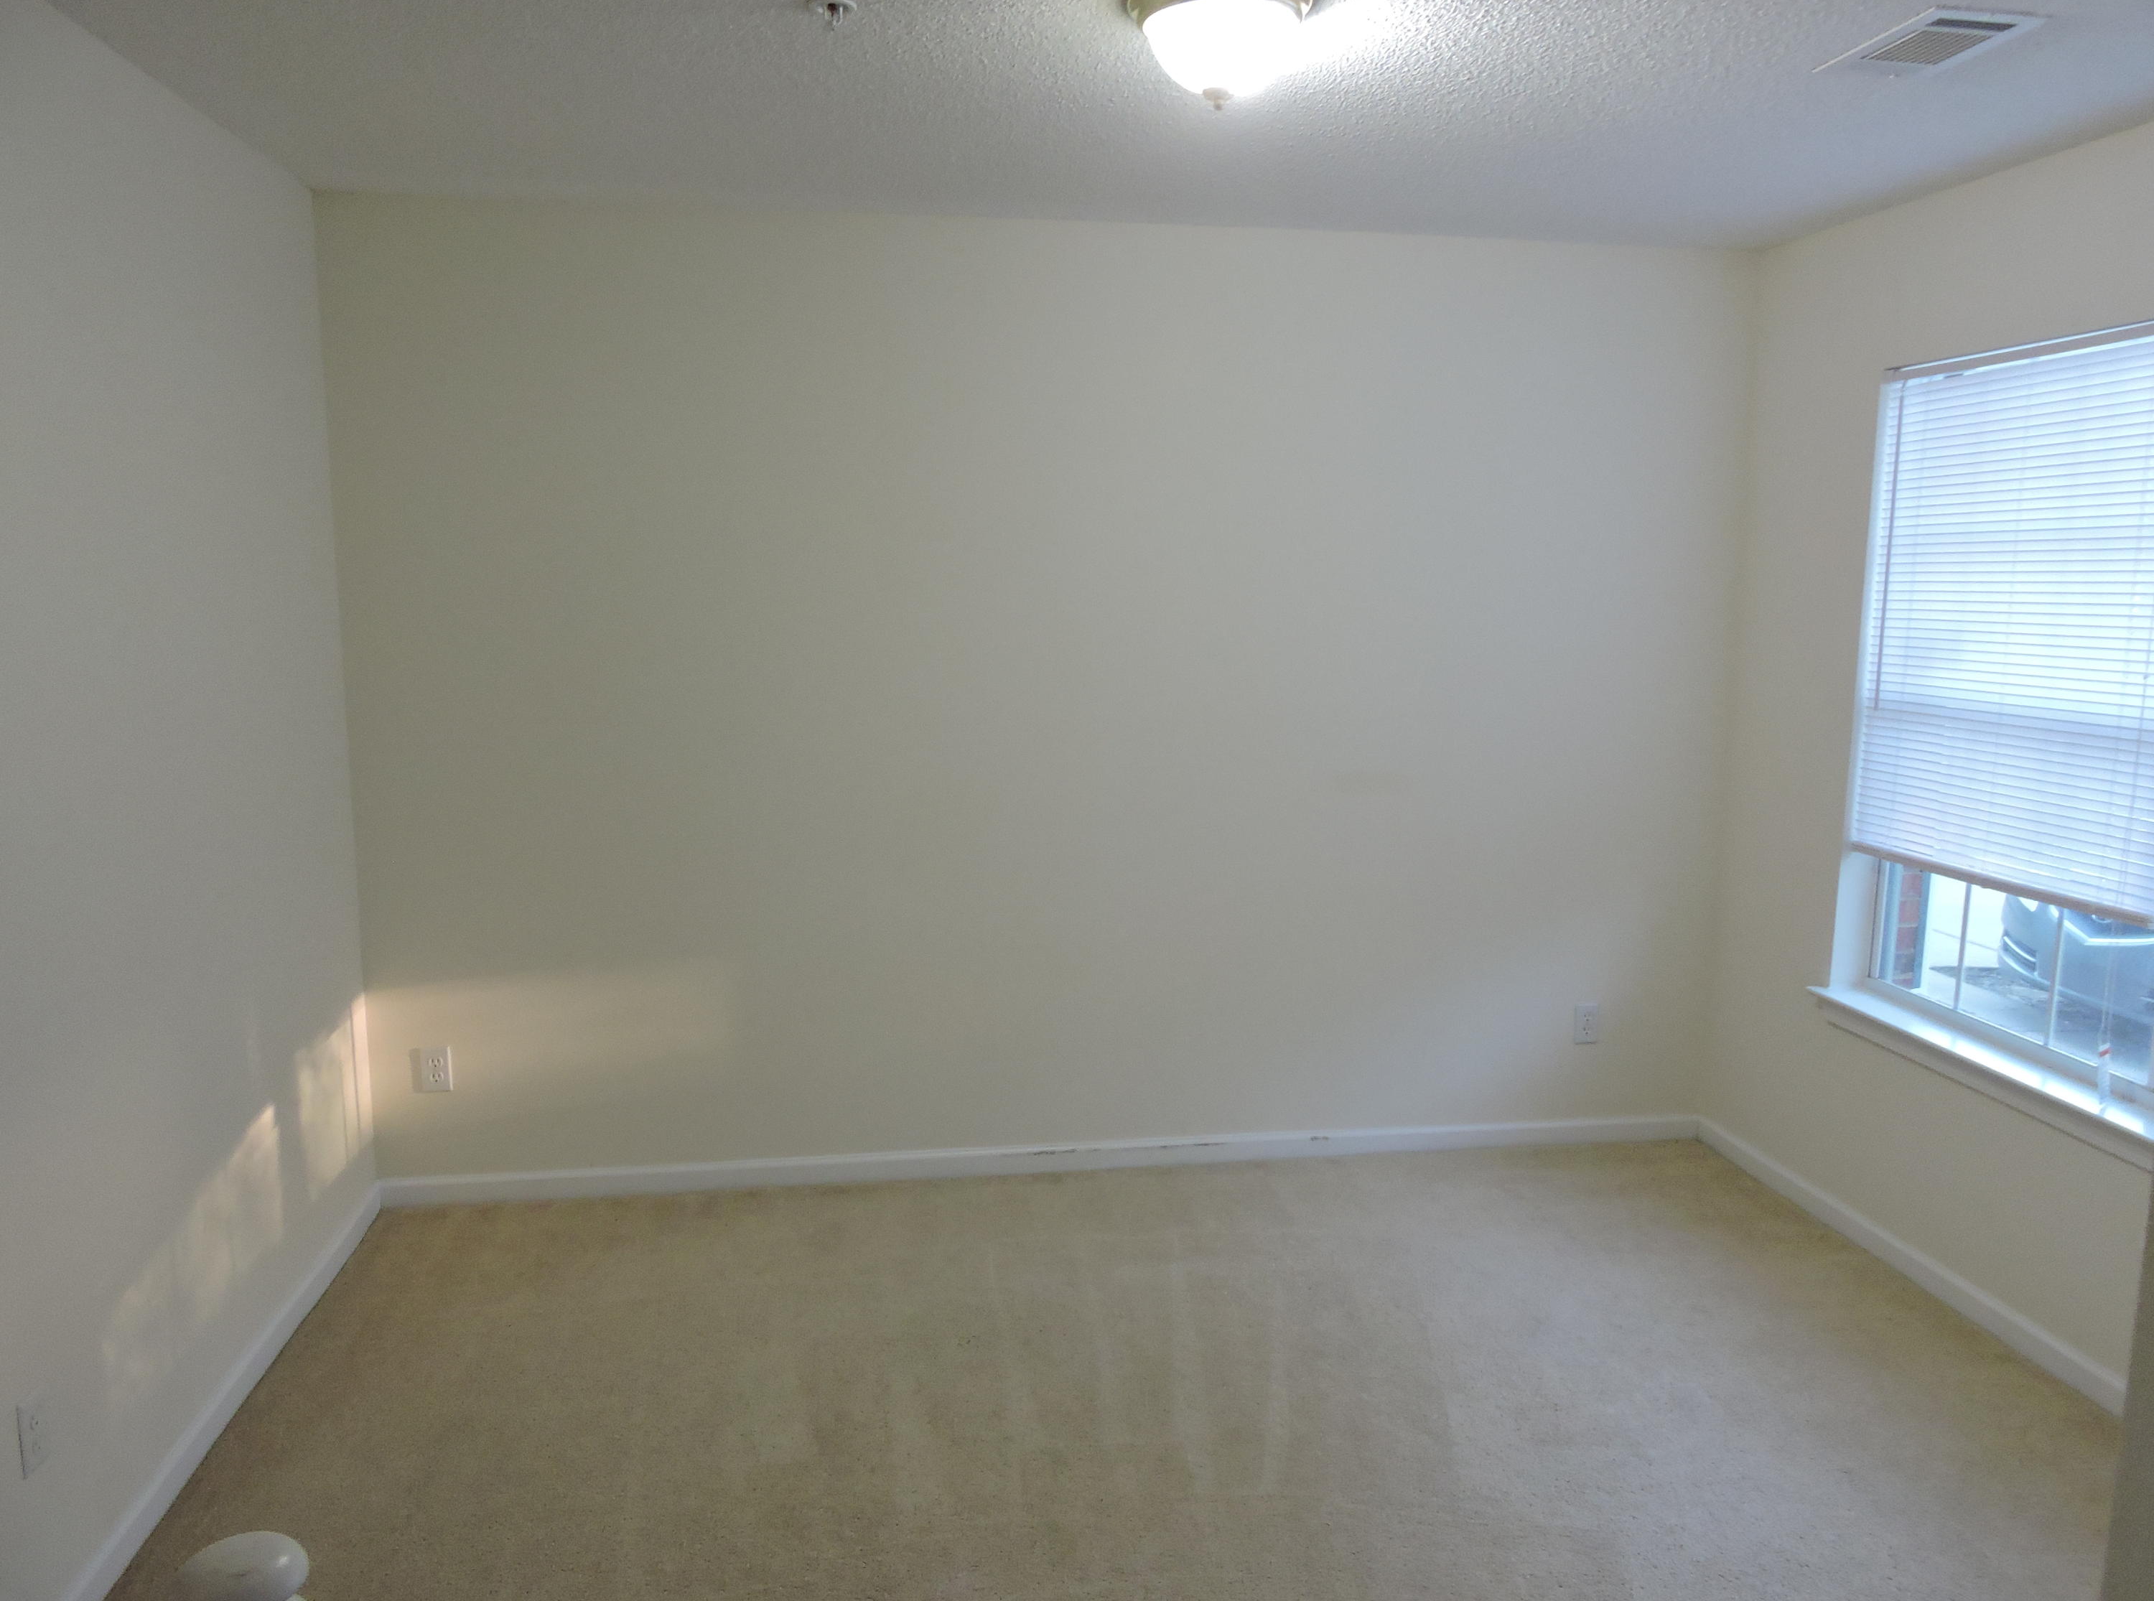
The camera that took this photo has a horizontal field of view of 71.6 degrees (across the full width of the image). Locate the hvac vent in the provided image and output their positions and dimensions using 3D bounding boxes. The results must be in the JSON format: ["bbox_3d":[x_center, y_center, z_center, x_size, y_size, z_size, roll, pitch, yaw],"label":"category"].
[{"bbox_3d":[1.355,-1.197,2.386,0.197,0.016,0.295,-1,9,-9],"label":"hvac vent"}]

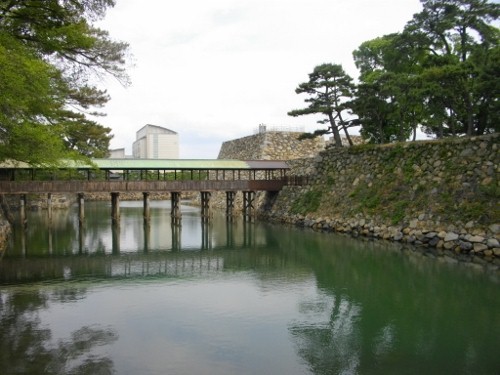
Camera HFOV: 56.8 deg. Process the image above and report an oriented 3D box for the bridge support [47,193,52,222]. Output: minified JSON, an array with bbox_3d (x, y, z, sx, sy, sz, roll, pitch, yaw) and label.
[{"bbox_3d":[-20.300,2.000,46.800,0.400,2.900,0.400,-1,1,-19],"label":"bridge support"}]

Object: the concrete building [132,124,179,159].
[{"bbox_3d":[-70.200,-24.100,347.000,22.500,40.000,50.000,-1,1,-21],"label":"concrete building"}]

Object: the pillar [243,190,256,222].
[{"bbox_3d":[-0.020,2.020,52.000,0.500,3.200,3.200,-1,1,-21],"label":"pillar"}]

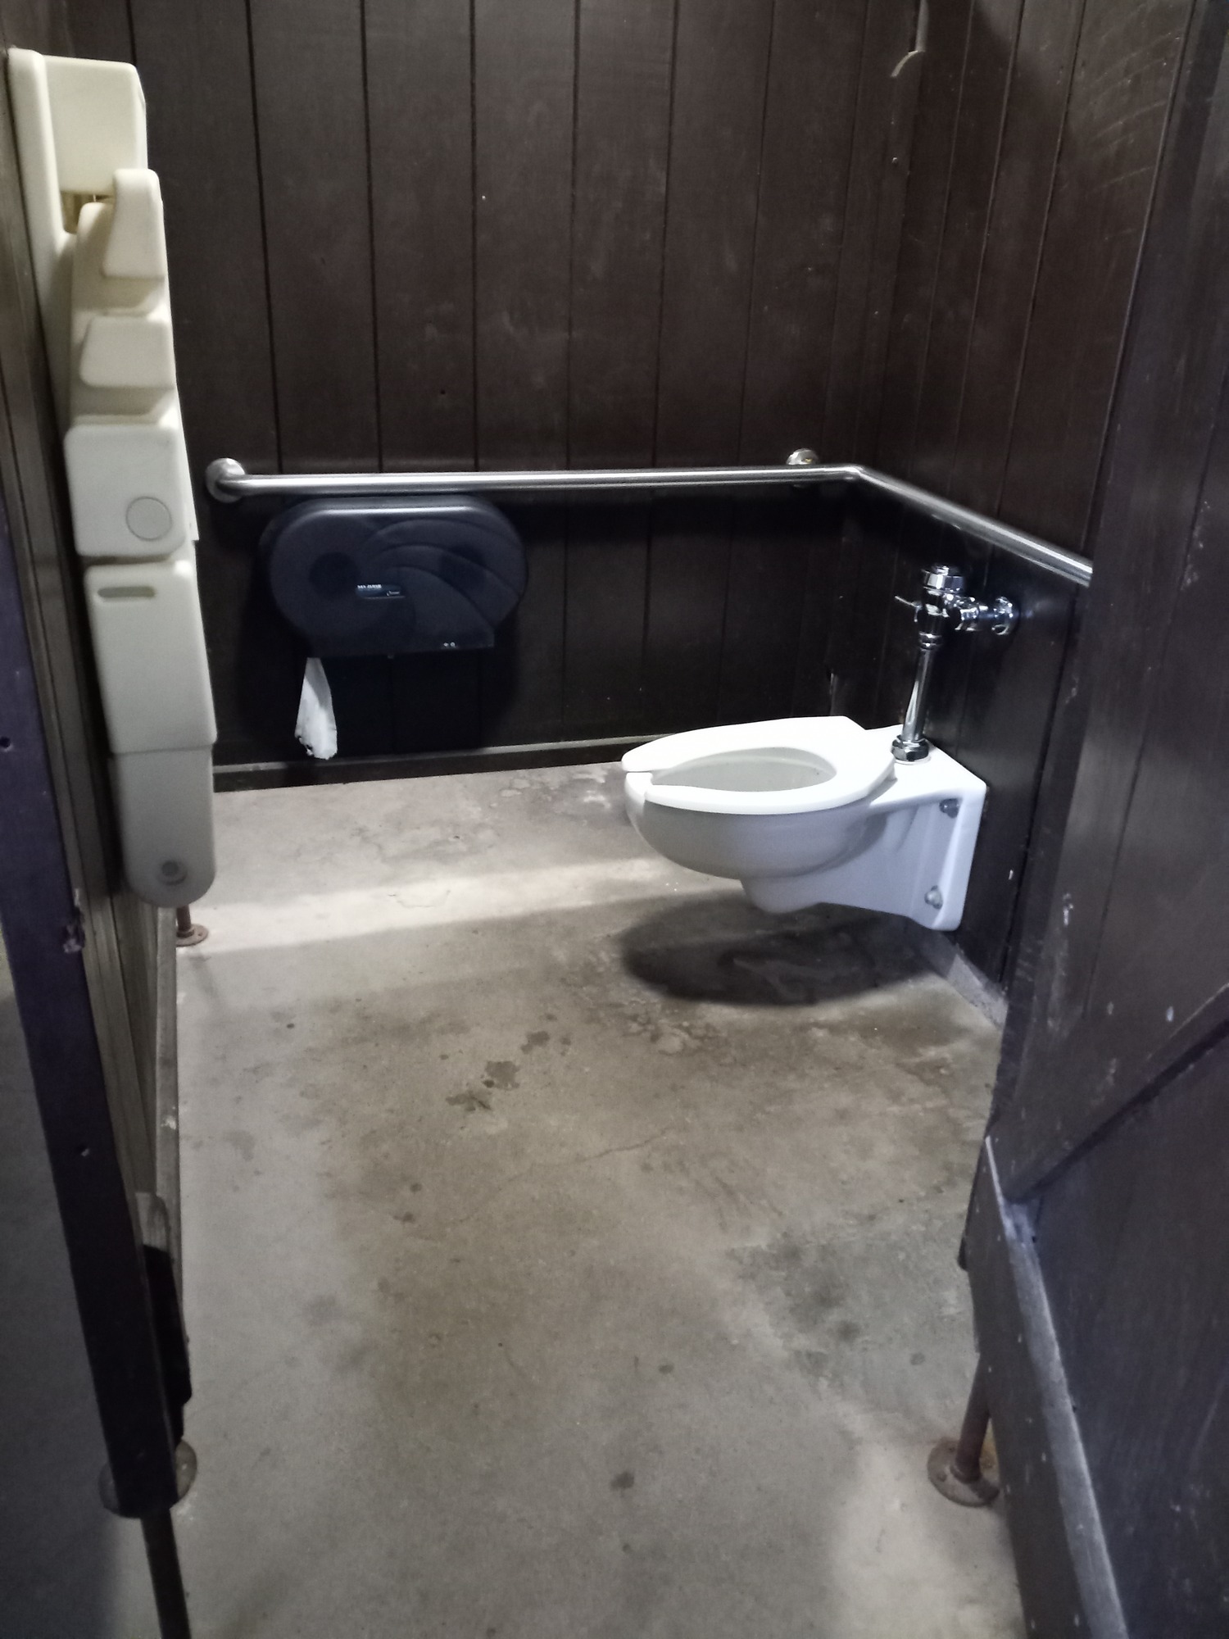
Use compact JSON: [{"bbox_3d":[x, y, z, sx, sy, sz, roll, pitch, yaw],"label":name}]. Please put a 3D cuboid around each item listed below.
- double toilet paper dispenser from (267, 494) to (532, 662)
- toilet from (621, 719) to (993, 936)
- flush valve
[{"bbox_3d":[-0.416,-0.471,2.438,0.490,0.280,0.140,-5,26,-15],"label":"double toilet paper dispenser"},{"bbox_3d":[0.329,0.034,2.458,0.657,0.346,0.356,-5,26,-15],"label":"toilet"},{"bbox_3d":[0.596,-0.262,2.332,0.157,0.379,0.192,-5,26,-15],"label":"flush valve"}]

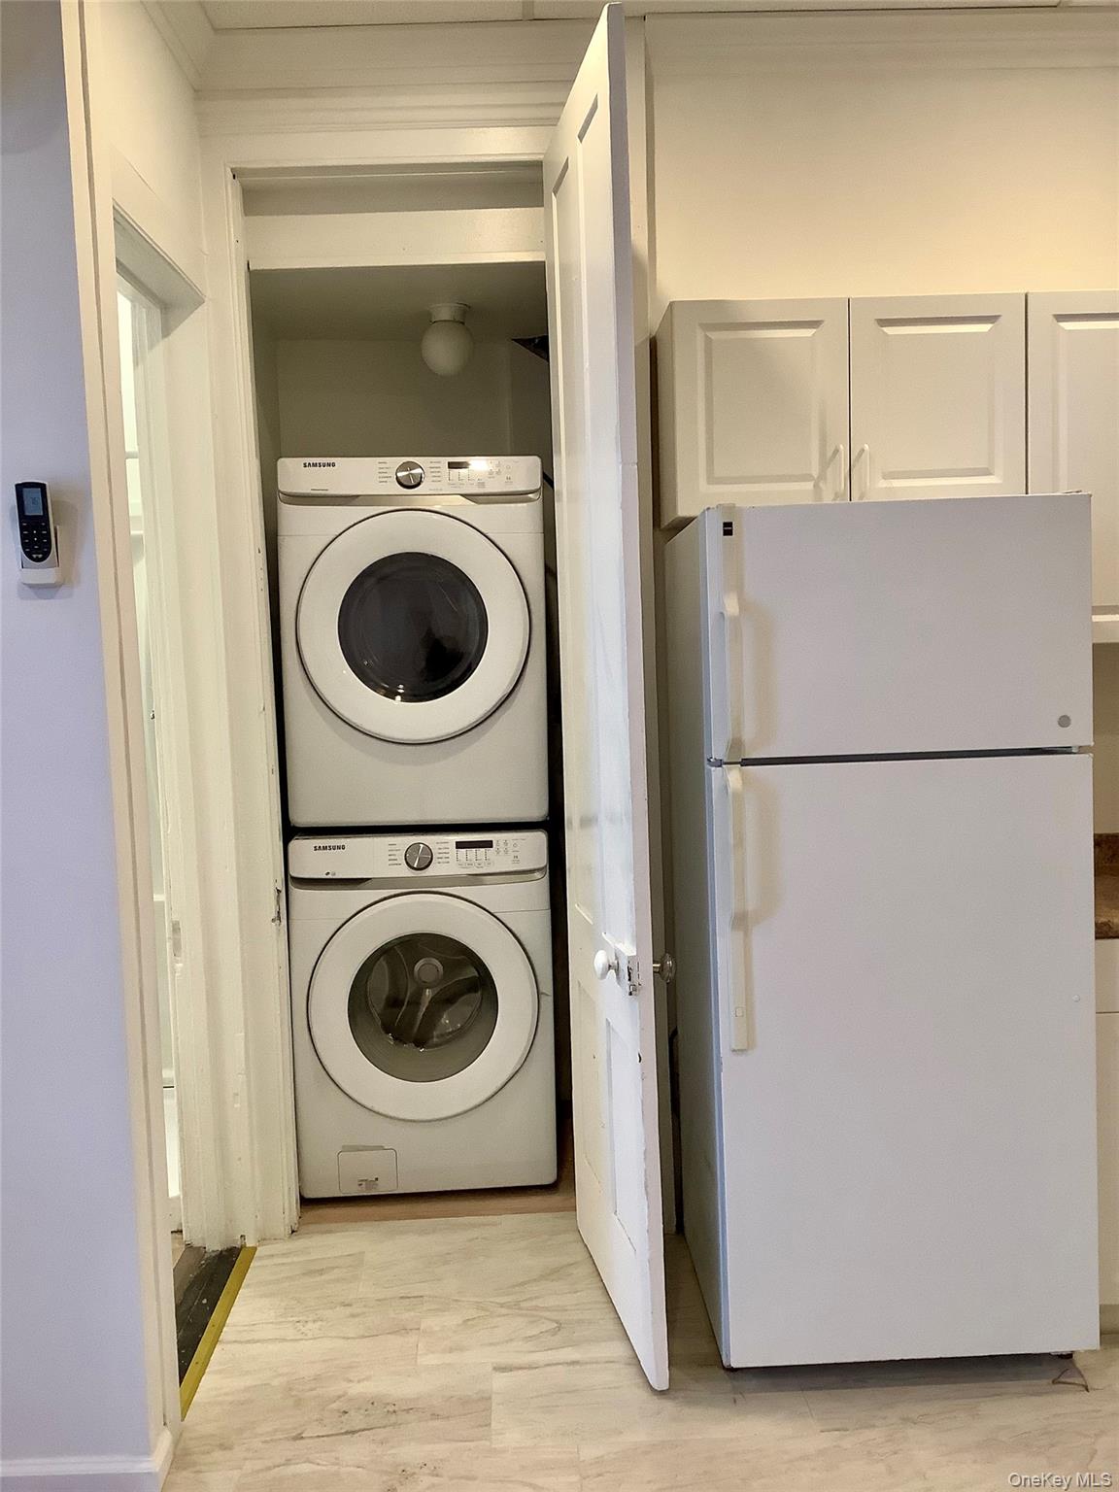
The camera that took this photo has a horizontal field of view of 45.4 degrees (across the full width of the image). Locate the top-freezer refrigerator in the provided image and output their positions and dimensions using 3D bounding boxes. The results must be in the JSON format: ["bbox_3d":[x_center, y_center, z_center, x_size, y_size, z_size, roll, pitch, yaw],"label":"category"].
[{"bbox_3d":[0.661,0.368,2.927,0.742,1.707,0.746,-2,4,-1],"label":"top-freezer refrigerator"}]

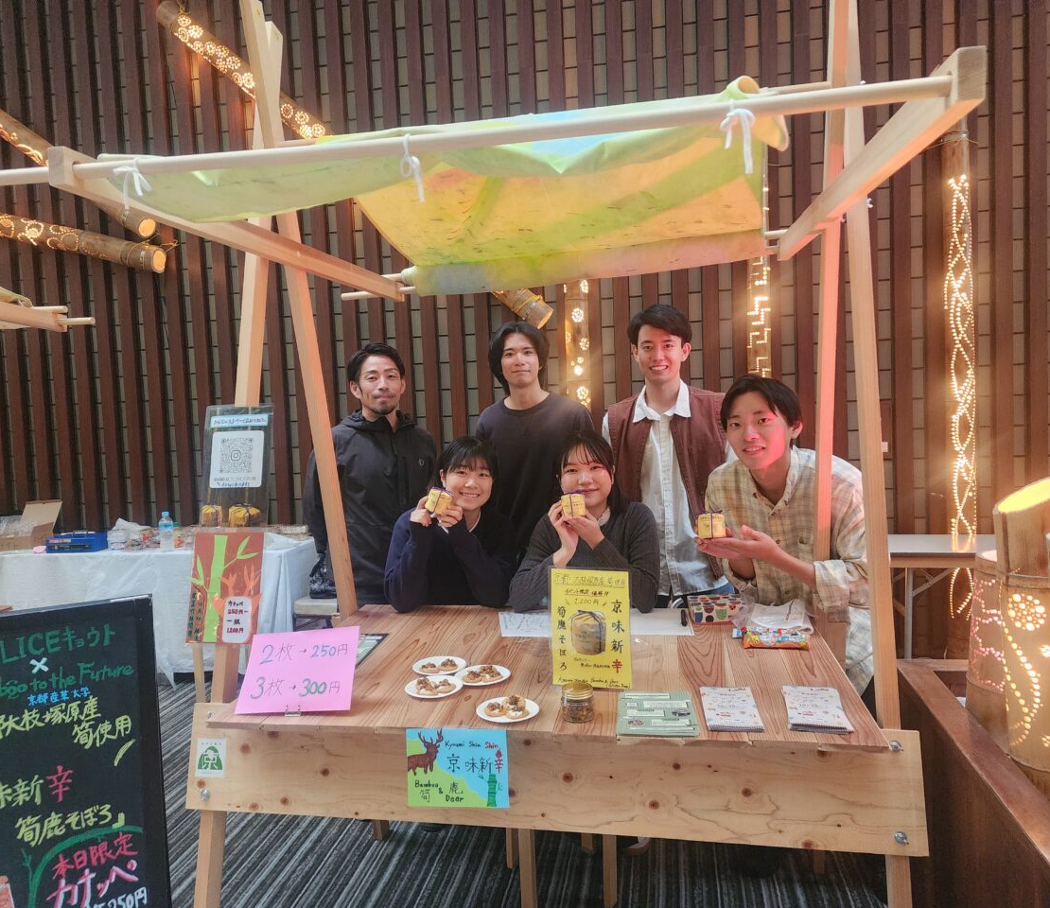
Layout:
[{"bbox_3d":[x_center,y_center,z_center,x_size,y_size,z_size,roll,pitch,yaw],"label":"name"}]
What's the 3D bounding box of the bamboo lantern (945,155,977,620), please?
[{"bbox_3d":[2.180,-0.281,4.030,0.150,2.700,0.150,-2,4,10],"label":"bamboo lantern"}]

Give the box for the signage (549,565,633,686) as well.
[{"bbox_3d":[0.151,0.399,1.840,0.186,0.266,0.020,-2,-5,10],"label":"signage"}]

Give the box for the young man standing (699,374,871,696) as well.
[{"bbox_3d":[0.730,0.514,2.220,0.520,1.470,0.600,-1,4,19],"label":"young man standing"}]

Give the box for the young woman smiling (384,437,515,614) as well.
[{"bbox_3d":[-0.227,0.615,2.520,0.480,1.320,0.720,-2,4,-2],"label":"young woman smiling"}]

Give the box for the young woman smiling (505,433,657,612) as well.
[{"bbox_3d":[0.182,0.595,2.480,0.500,1.320,0.720,-2,4,5],"label":"young woman smiling"}]

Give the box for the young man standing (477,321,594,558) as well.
[{"bbox_3d":[0.036,0.377,2.950,0.480,1.720,0.300,-2,4,5],"label":"young man standing"}]

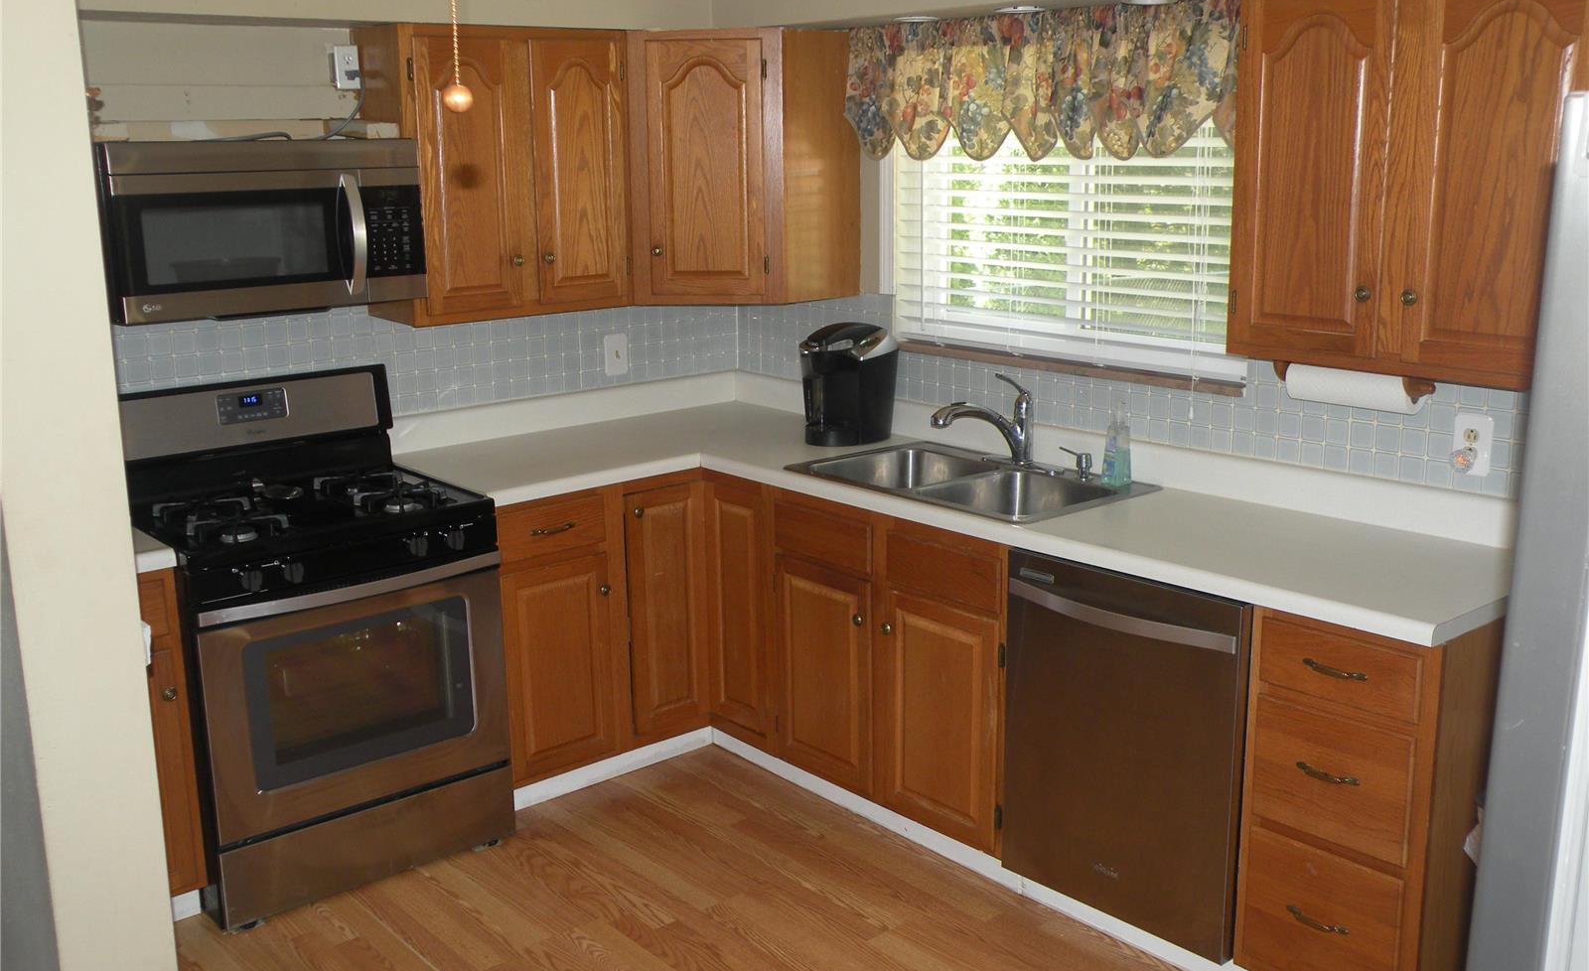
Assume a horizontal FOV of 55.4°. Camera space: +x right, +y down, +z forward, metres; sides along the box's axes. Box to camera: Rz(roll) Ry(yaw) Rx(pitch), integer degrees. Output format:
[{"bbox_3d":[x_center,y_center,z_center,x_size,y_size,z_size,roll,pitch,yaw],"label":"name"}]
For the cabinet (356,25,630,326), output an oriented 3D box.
[{"bbox_3d":[-0.831,-0.875,4.258,0.695,0.774,0.316,-12,17,-39],"label":"cabinet"}]

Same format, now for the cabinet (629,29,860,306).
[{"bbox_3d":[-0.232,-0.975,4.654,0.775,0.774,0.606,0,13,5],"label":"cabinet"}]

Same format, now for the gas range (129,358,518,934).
[{"bbox_3d":[-1.229,0.344,3.855,0.758,1.178,0.691,-12,17,-39],"label":"gas range"}]

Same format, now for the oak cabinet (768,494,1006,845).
[{"bbox_3d":[0.439,0.404,4.073,0.601,0.795,0.907,-12,17,-39],"label":"oak cabinet"}]

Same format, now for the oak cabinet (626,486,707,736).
[{"bbox_3d":[-0.539,0.304,4.560,0.288,0.780,0.586,-12,17,-39],"label":"oak cabinet"}]

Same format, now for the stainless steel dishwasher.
[{"bbox_3d":[0.906,0.525,3.473,0.626,0.782,0.605,-12,17,-39],"label":"stainless steel dishwasher"}]

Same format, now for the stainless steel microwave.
[{"bbox_3d":[-1.338,-0.644,3.729,0.755,0.405,0.400,-12,17,-40],"label":"stainless steel microwave"}]

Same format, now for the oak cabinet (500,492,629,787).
[{"bbox_3d":[-0.810,0.362,4.338,0.432,0.795,0.601,-12,17,-39],"label":"oak cabinet"}]

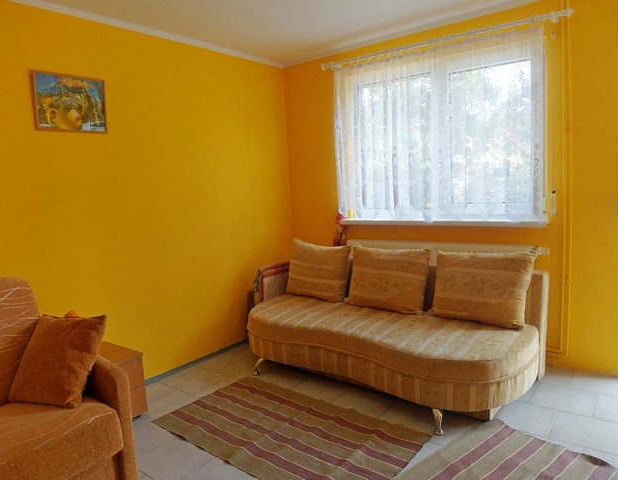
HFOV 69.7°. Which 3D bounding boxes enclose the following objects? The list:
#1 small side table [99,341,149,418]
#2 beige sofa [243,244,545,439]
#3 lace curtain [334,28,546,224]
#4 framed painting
[{"bbox_3d":[-1.317,0.933,2.729,0.428,0.414,0.435,2,9,38],"label":"small side table"},{"bbox_3d":[0.505,0.554,3.203,1.987,0.842,1.145,2,9,38],"label":"beige sofa"},{"bbox_3d":[0.957,-0.794,3.518,1.677,1.304,0.138,2,9,38],"label":"lace curtain"},{"bbox_3d":[-1.477,-0.852,2.781,0.025,0.346,0.442,2,9,38],"label":"framed painting"}]

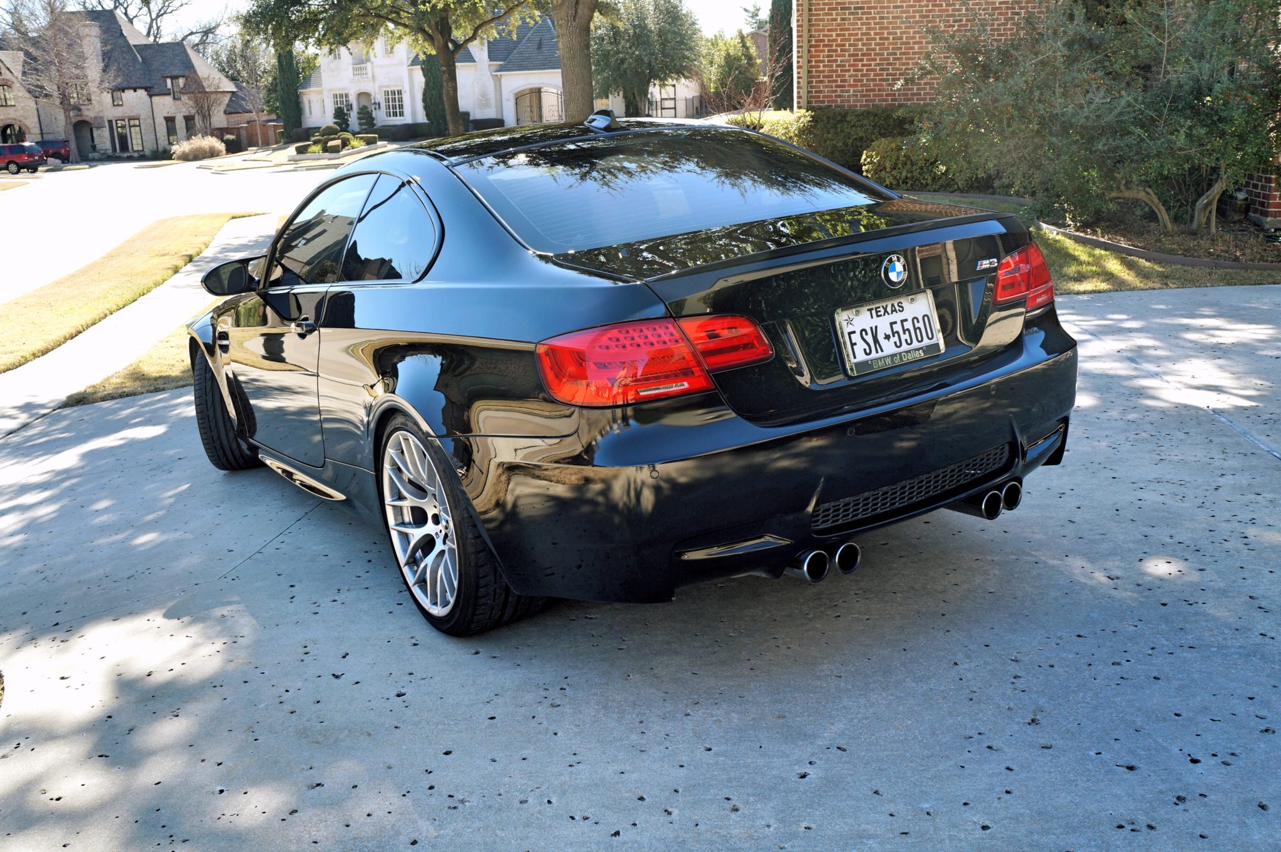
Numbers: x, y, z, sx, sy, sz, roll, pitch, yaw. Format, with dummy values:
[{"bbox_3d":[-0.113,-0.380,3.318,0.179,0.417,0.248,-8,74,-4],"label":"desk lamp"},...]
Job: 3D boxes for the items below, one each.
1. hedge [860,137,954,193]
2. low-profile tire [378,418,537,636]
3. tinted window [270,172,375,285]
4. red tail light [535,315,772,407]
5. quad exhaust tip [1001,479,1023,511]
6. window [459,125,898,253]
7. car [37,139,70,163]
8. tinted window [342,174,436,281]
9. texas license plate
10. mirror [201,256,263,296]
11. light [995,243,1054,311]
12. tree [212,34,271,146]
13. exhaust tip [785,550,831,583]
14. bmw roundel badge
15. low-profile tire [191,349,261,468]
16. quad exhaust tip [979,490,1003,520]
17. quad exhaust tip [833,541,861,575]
[{"bbox_3d":[3.719,-3.665,15.400,1.400,0.750,0.950,-4,14,-6],"label":"hedge"},{"bbox_3d":[-0.491,0.237,3.035,0.270,0.662,0.662,-15,15,-30],"label":"low-profile tire"},{"bbox_3d":[-1.153,-0.673,3.933,0.050,0.400,1.000,15,-1,-33],"label":"tinted window"},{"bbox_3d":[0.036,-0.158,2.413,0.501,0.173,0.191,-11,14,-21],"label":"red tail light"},{"bbox_3d":[0.934,0.173,2.909,0.078,0.078,0.120,-14,15,-31],"label":"quad exhaust tip"},{"bbox_3d":[0.088,-0.723,3.180,1.200,0.100,0.710,-15,40,-30],"label":"window"},{"bbox_3d":[-44.900,-20.550,82.900,4.700,1.780,1.900,-2,14,5],"label":"car"},{"bbox_3d":[-0.749,-0.610,3.321,0.060,0.364,0.711,17,-2,-34],"label":"tinted window"},{"bbox_3d":[0.583,-0.219,2.569,0.311,0.158,0.020,-15,3,-30],"label":"texas license plate"},{"bbox_3d":[-1.645,-0.600,4.400,0.210,0.152,0.145,-15,15,-33],"label":"mirror"},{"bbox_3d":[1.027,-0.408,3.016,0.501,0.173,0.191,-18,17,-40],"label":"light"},{"bbox_3d":[-25.117,-21.138,69.177,3.600,6.657,3.600,-7,15,-18],"label":"tree"},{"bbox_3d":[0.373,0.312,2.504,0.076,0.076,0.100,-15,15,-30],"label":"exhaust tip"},{"bbox_3d":[0.593,-0.363,2.581,0.082,0.082,0.015,-14,2,-31],"label":"bmw roundel badge"},{"bbox_3d":[-1.983,-0.118,5.419,0.250,0.650,0.650,-8,13,-9],"label":"low-profile tire"},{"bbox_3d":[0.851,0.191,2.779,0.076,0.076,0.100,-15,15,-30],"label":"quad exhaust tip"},{"bbox_3d":[0.449,0.300,2.605,0.078,0.078,0.120,-14,15,-31],"label":"quad exhaust tip"}]

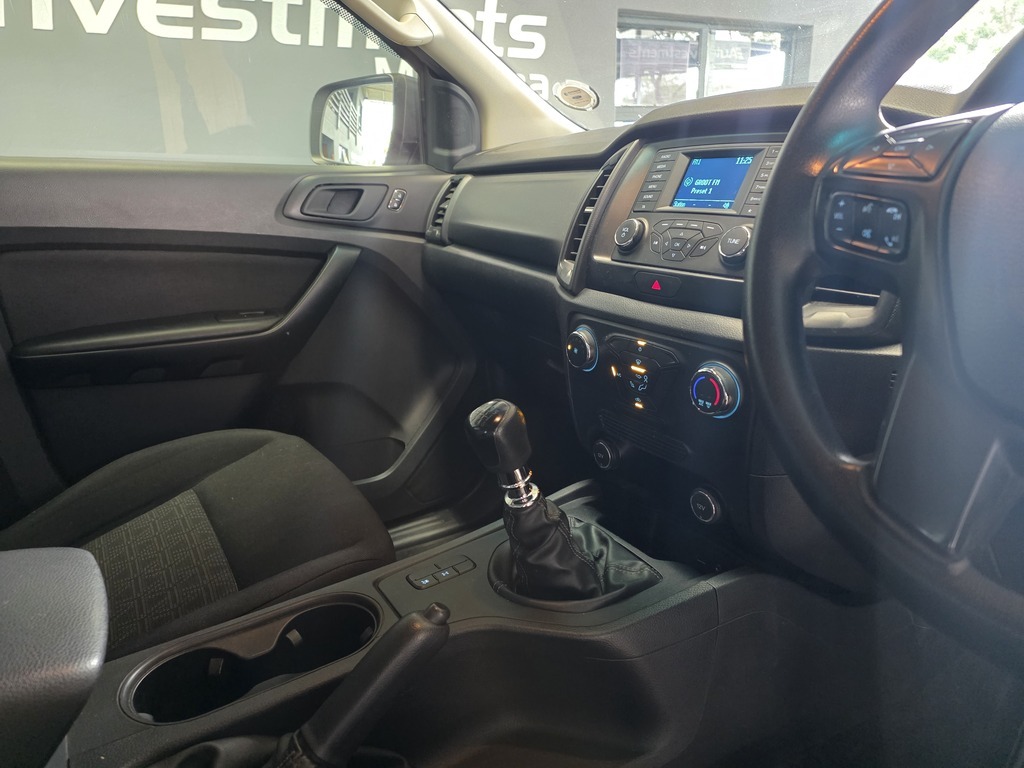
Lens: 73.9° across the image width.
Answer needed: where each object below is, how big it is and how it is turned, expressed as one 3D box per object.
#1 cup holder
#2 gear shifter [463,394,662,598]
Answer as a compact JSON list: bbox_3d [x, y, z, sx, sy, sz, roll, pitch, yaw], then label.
[{"bbox_3d":[-0.222,0.273,0.619,0.222,0.075,0.090,-10,20,-35],"label":"cup holder"},{"bbox_3d":[0.045,0.107,0.710,0.205,0.212,0.150,-12,21,-39],"label":"gear shifter"}]

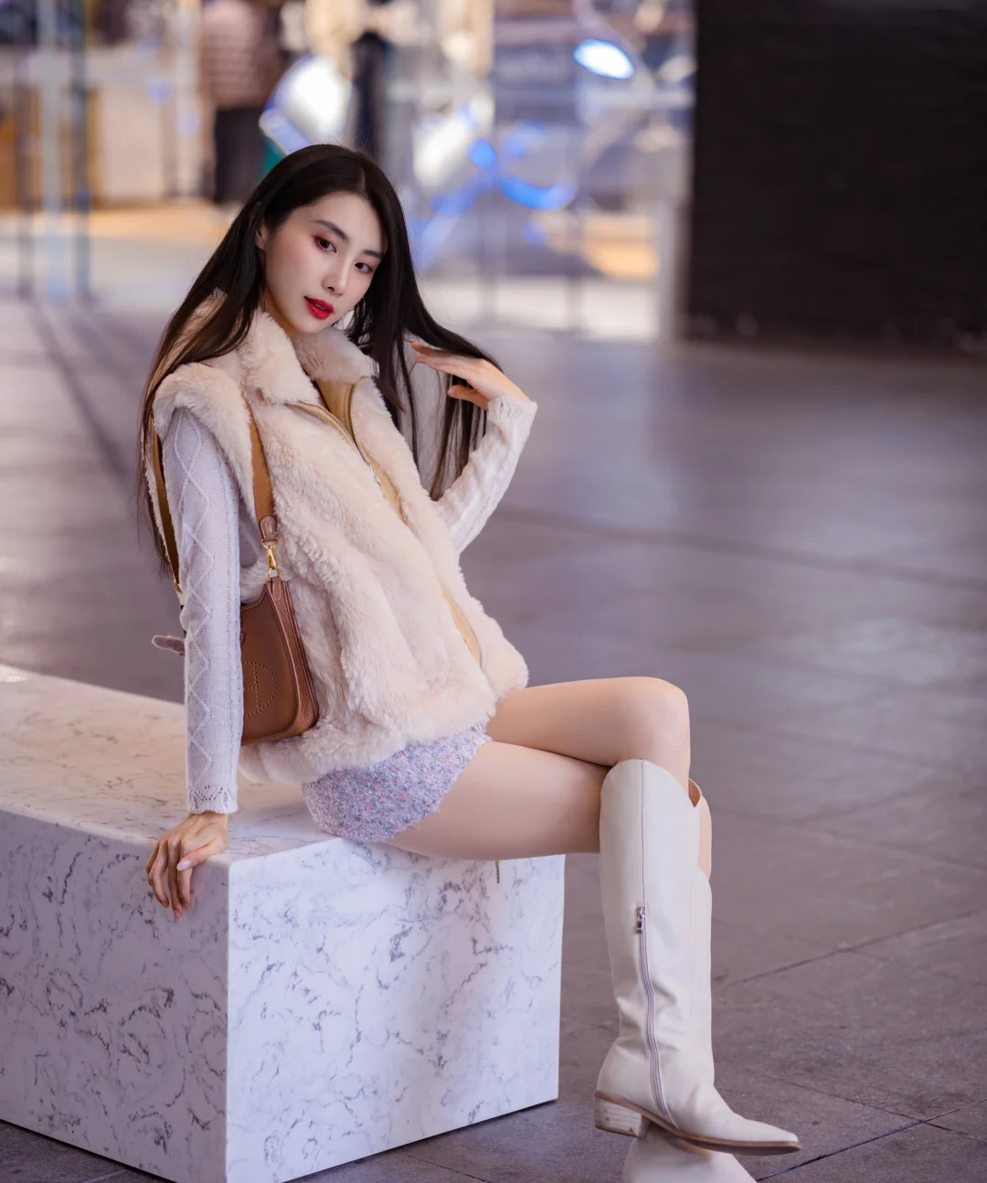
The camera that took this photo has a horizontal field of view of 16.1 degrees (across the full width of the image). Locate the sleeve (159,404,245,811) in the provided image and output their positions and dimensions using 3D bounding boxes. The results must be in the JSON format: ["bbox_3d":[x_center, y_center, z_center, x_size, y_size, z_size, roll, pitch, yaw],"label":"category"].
[{"bbox_3d":[-0.353,0.012,4.263,0.090,0.510,0.090,-3,-2,0],"label":"sleeve"}]

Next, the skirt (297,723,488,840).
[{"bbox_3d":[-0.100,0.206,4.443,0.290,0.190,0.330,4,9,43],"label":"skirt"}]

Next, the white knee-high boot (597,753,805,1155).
[{"bbox_3d":[0.233,0.427,4.120,0.255,0.455,0.110,0,4,20],"label":"white knee-high boot"}]

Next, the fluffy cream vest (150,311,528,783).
[{"bbox_3d":[-0.196,-0.053,4.410,0.420,0.560,0.300,-22,19,-38],"label":"fluffy cream vest"}]

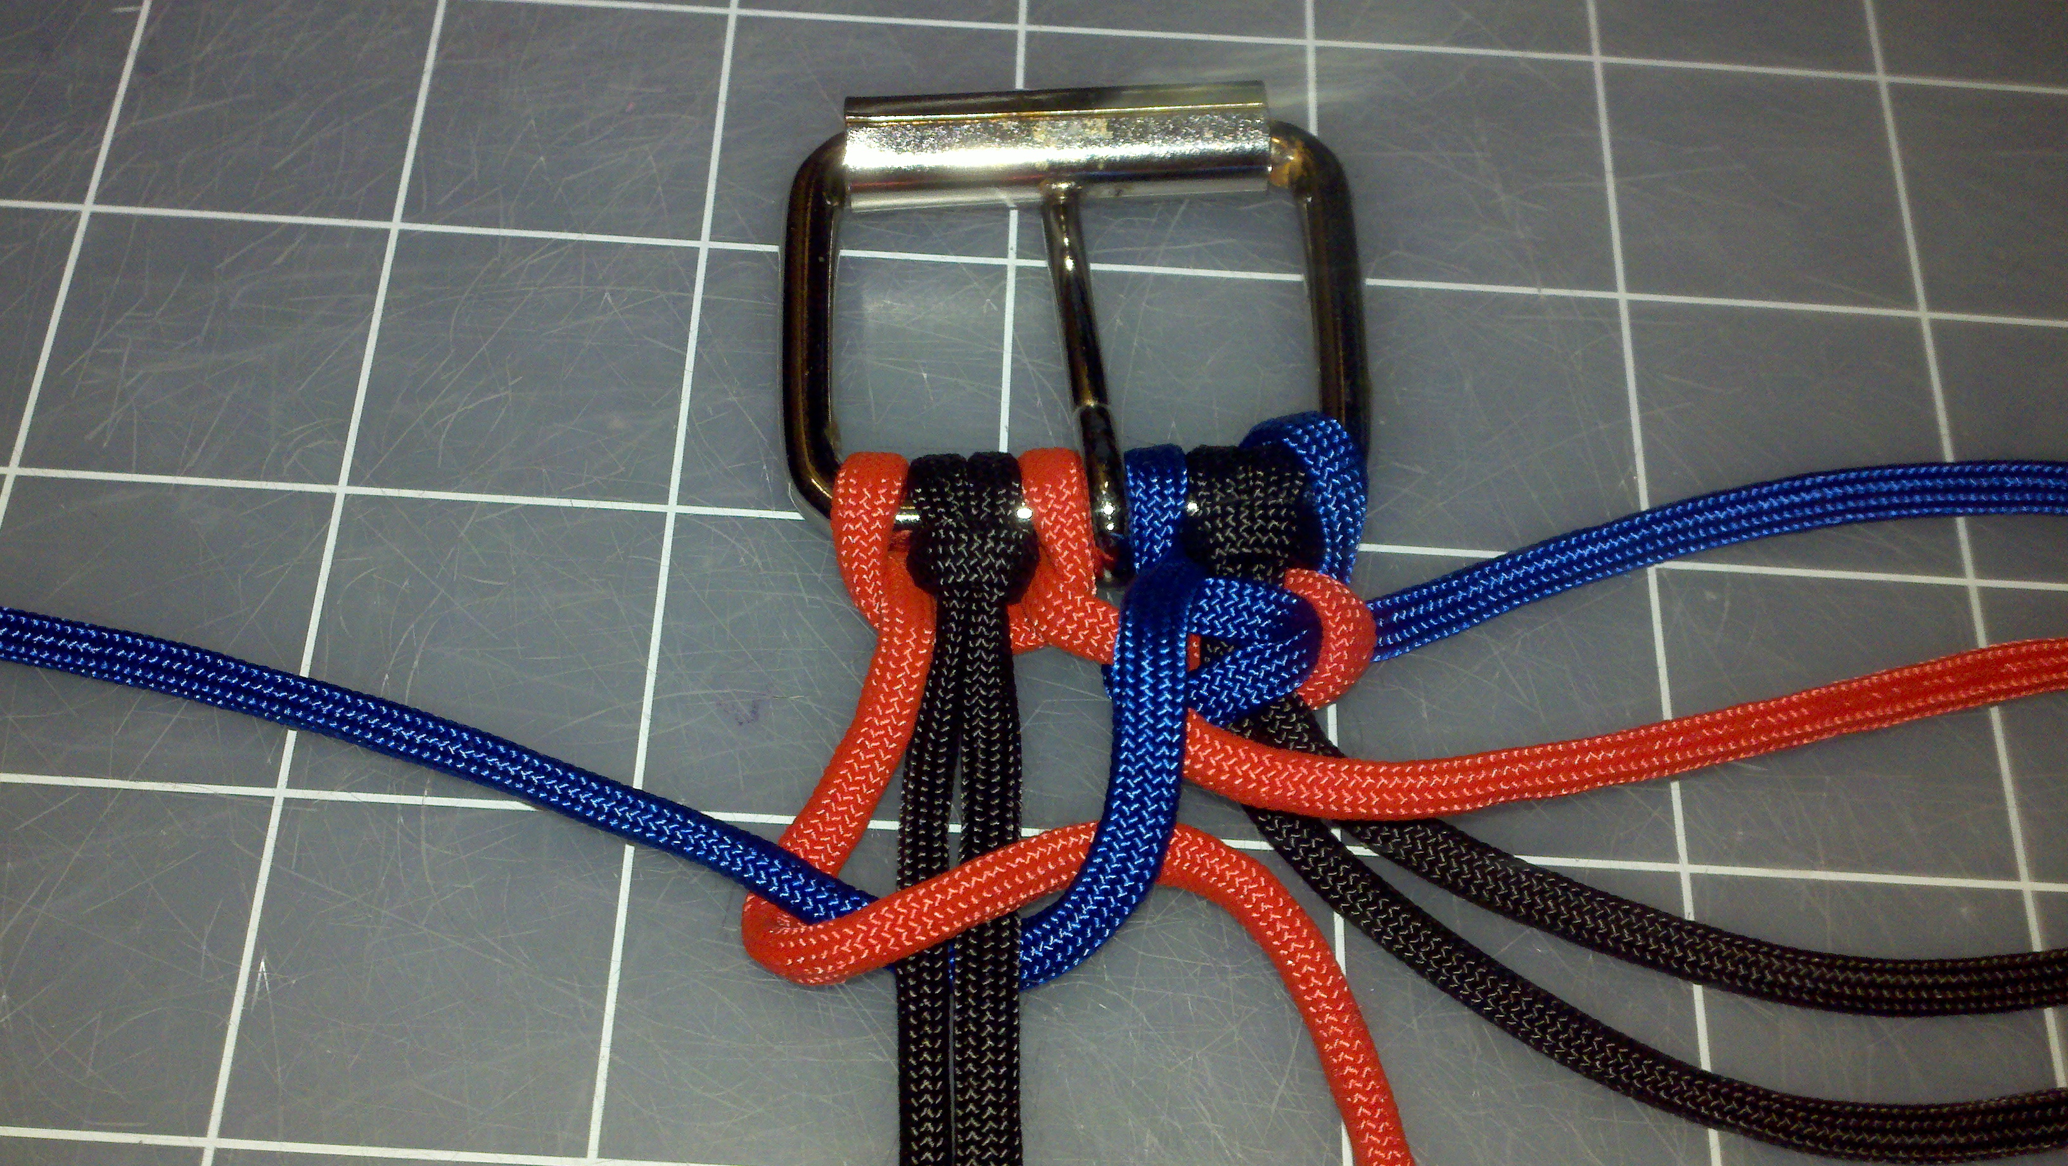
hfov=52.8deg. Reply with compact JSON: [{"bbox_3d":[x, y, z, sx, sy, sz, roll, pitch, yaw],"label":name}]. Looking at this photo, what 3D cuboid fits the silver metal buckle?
[{"bbox_3d":[0.003,-0.020,0.164,0.045,0.011,0.042,-1,65,-3],"label":"silver metal buckle"}]

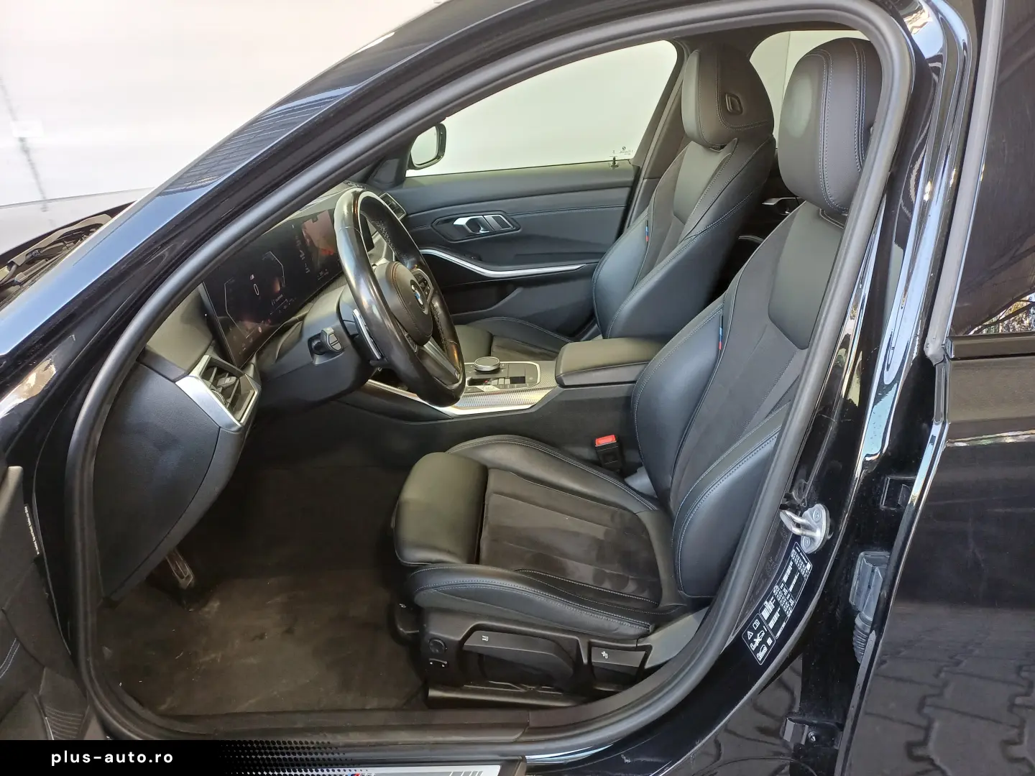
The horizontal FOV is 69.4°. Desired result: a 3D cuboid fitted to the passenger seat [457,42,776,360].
[{"bbox_3d":[0.176,-0.358,1.885,0.788,0.920,0.546,-1,23,0],"label":"passenger seat"}]

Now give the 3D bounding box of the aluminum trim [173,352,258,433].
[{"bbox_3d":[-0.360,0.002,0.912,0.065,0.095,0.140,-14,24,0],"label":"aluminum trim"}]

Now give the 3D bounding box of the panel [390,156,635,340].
[{"bbox_3d":[-0.092,-0.364,2.221,0.870,0.561,0.134,-1,23,0],"label":"panel"}]

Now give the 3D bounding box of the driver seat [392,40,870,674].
[{"bbox_3d":[0.170,-0.042,1.191,0.788,0.923,0.546,-1,23,0],"label":"driver seat"}]

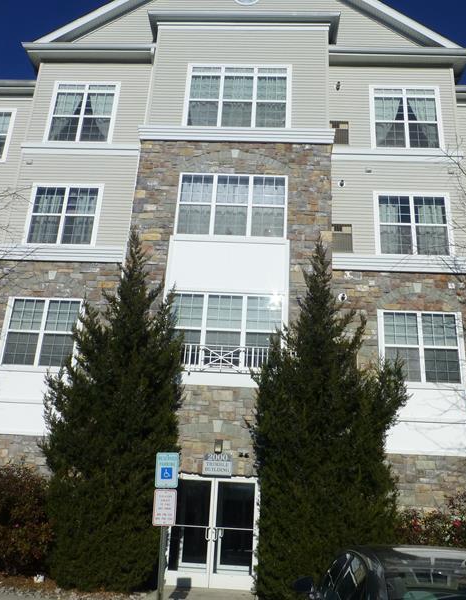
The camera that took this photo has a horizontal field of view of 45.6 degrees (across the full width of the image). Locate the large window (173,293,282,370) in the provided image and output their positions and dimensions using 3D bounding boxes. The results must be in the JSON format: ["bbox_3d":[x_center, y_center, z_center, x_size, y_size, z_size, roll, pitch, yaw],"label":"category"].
[{"bbox_3d":[-0.188,0.710,12.850,2.720,1.857,0.180,2,-20,4],"label":"large window"}]

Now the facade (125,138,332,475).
[{"bbox_3d":[-0.155,0.403,13.192,5.068,9.520,0.500,2,-20,4],"label":"facade"}]

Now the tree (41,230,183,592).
[{"bbox_3d":[-2.443,1.851,11.438,2.857,7.303,2.700,2,-20,4],"label":"tree"}]

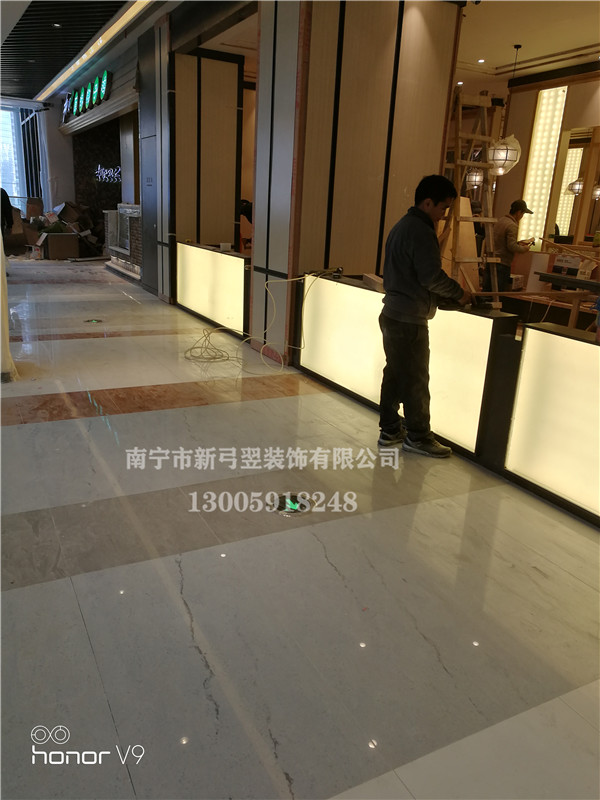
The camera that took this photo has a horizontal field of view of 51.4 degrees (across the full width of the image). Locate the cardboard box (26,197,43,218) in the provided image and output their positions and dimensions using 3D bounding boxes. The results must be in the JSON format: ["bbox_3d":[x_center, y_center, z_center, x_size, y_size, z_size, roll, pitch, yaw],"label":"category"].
[{"bbox_3d":[-6.530,-4.722,15.347,0.360,0.480,0.360,-6,19,-27],"label":"cardboard box"}]

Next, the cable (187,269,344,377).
[{"bbox_3d":[-0.428,-0.776,5.613,0.970,0.940,1.720,-6,19,-27],"label":"cable"}]

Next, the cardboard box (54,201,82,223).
[{"bbox_3d":[-5.763,-4.693,15.534,0.420,0.400,0.380,39,0,-26],"label":"cardboard box"}]

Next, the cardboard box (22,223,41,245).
[{"bbox_3d":[-6.501,-4.007,15.108,0.380,0.480,0.360,-15,23,-24],"label":"cardboard box"}]

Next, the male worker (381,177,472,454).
[{"bbox_3d":[0.709,-0.457,3.605,0.540,1.585,0.490,1,17,-9],"label":"male worker"}]

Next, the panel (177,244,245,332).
[{"bbox_3d":[-1.111,-1.415,7.618,0.070,0.800,2.360,-6,19,-27],"label":"panel"}]

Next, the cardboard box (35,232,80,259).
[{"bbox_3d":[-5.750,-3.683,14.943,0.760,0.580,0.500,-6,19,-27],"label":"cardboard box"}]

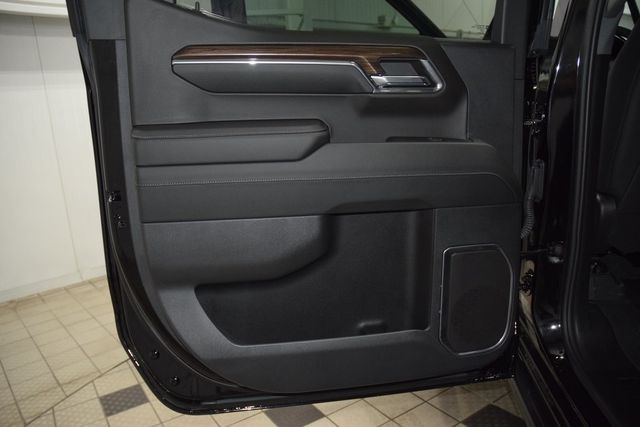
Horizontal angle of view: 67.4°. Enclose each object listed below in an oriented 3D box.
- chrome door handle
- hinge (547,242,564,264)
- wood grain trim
[{"bbox_3d":[0.192,-0.302,1.053,0.155,0.066,0.040,-3,12,-9],"label":"chrome door handle"},{"bbox_3d":[0.603,0.102,1.230,0.042,0.053,0.045,1,13,14],"label":"hinge"},{"bbox_3d":[-0.033,-0.324,1.012,0.527,0.056,0.030,-3,12,-9],"label":"wood grain trim"}]

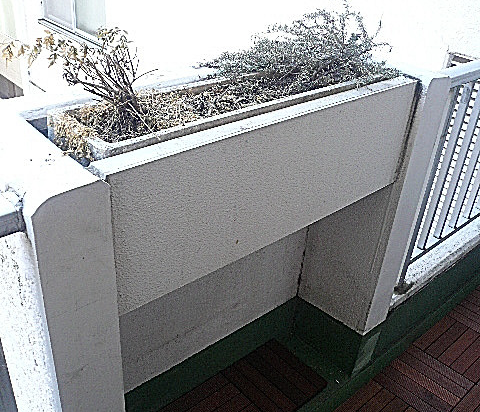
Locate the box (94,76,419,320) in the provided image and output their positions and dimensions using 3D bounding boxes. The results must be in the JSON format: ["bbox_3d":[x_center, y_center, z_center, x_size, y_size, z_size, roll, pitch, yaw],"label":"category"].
[{"bbox_3d":[0.041,-0.122,1.384,1.013,0.335,0.275,-22,39,-37],"label":"box"}]

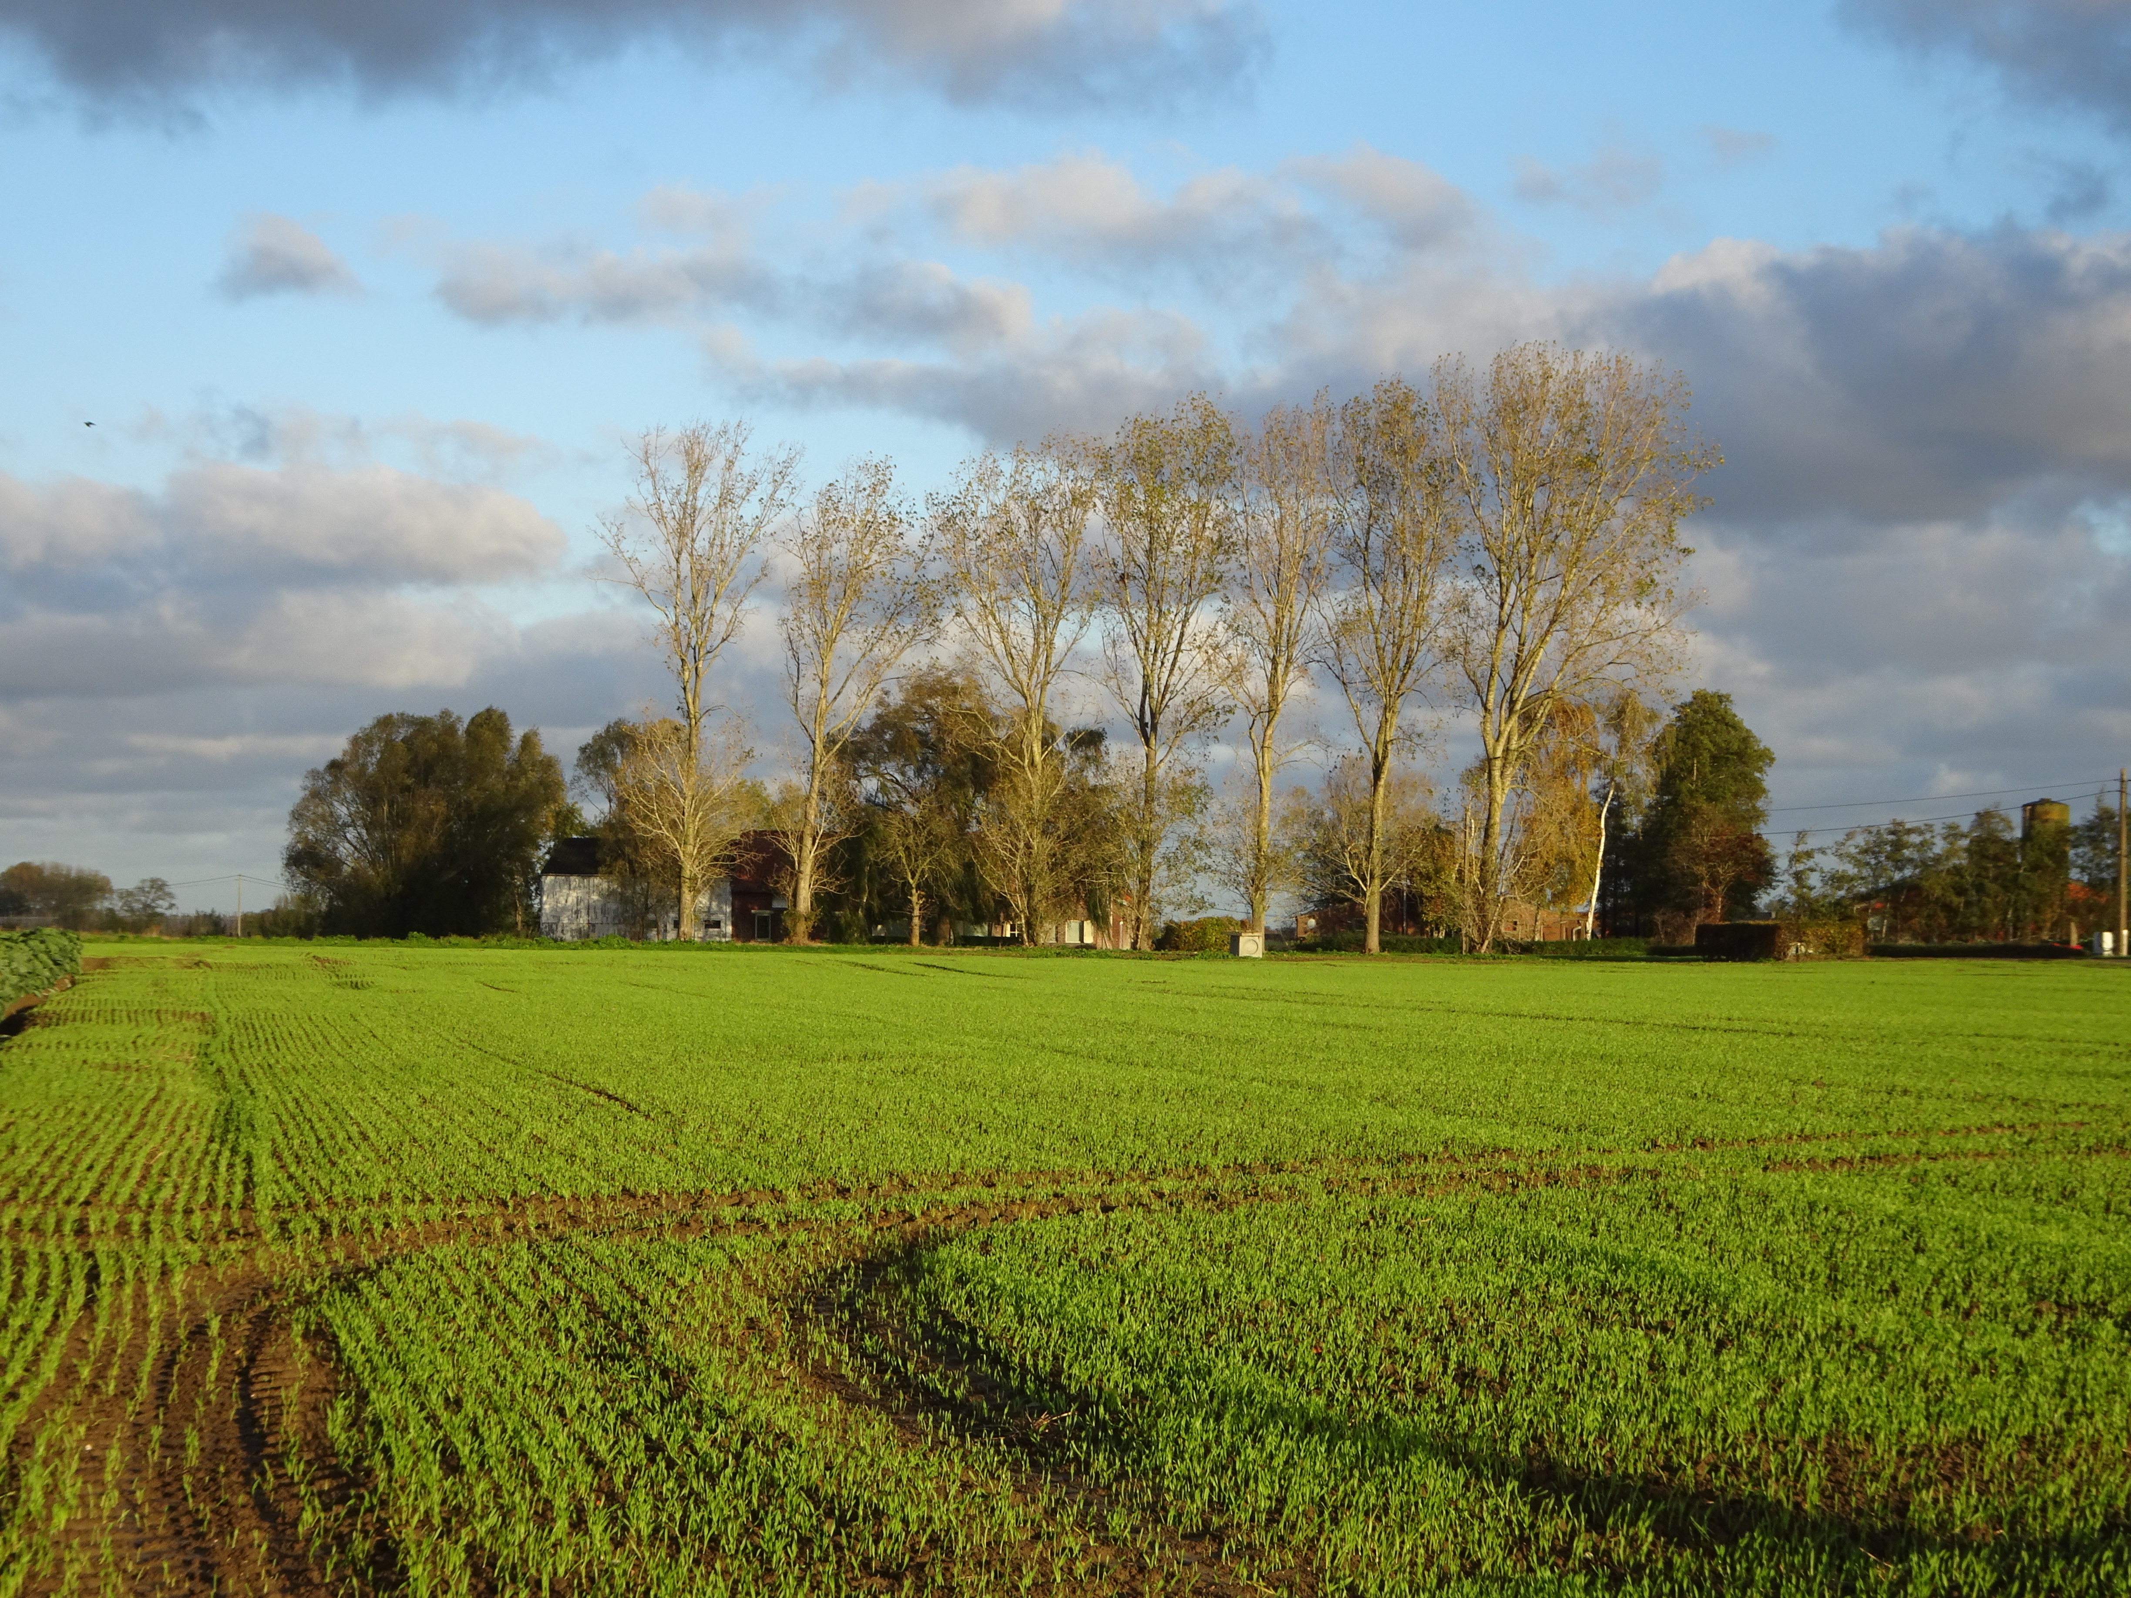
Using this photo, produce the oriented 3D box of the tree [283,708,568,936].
[{"bbox_3d":[-35.724,1.442,258.000,15.908,13.024,13.500,0,-1,0],"label":"tree"}]

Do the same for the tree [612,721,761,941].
[{"bbox_3d":[-19.983,1.549,242.000,7.766,11.911,7.500,0,-1,0],"label":"tree"}]

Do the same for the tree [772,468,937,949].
[{"bbox_3d":[-10.949,-5.105,241.000,8.255,25.505,8.500,0,-1,0],"label":"tree"}]

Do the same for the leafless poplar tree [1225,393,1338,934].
[{"bbox_3d":[11.160,-6.506,239.000,5.860,28.956,7.000,0,-1,0],"label":"leafless poplar tree"}]

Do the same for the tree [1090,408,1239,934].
[{"bbox_3d":[5.106,-6.555,240.000,7.875,28.861,8.300,0,-1,0],"label":"tree"}]

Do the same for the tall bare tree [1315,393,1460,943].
[{"bbox_3d":[16.719,-6.894,239.000,7.153,29.904,8.000,0,-1,0],"label":"tall bare tree"}]

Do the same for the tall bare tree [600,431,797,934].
[{"bbox_3d":[-19.197,-6.108,242.000,10.559,27.313,9.500,0,-1,0],"label":"tall bare tree"}]

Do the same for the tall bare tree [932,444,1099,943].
[{"bbox_3d":[-2.639,-5.322,240.000,8.654,26.135,8.500,0,-1,0],"label":"tall bare tree"}]

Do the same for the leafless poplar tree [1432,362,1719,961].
[{"bbox_3d":[26.389,-7.681,238.000,14.246,31.410,12.500,0,-1,0],"label":"leafless poplar tree"}]

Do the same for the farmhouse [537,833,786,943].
[{"bbox_3d":[-22.910,5.054,262.000,14.171,6.235,8.500,0,-1,0],"label":"farmhouse"}]

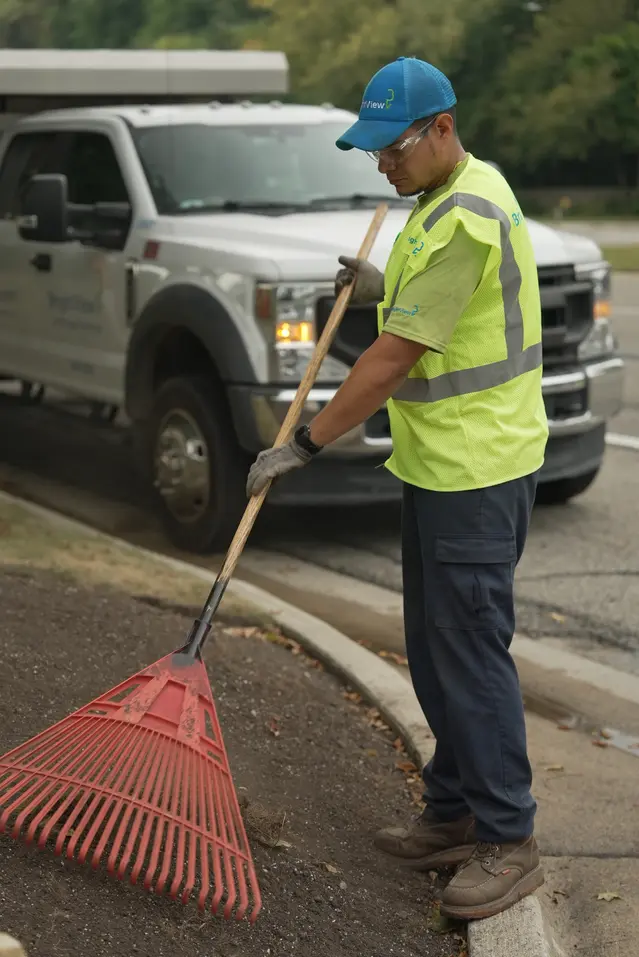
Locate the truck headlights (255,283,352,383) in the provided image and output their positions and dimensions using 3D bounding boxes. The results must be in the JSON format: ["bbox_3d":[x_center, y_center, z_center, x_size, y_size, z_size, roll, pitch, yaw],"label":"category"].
[{"bbox_3d":[-0.061,-0.625,7.819,0.370,0.405,0.220,-7,10,-26],"label":"truck headlights"}]

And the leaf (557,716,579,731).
[{"bbox_3d":[0.759,0.752,5.700,0.065,0.025,0.060,-1,9,0],"label":"leaf"}]

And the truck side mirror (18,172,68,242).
[{"bbox_3d":[-1.370,-1.339,9.233,0.215,0.335,0.160,-7,10,-26],"label":"truck side mirror"}]

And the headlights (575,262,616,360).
[{"bbox_3d":[1.277,-0.776,8.497,0.370,0.405,0.220,-7,10,-26],"label":"headlights"}]

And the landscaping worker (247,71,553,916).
[{"bbox_3d":[0.168,-0.012,3.860,0.660,1.740,0.540,-4,9,-13],"label":"landscaping worker"}]

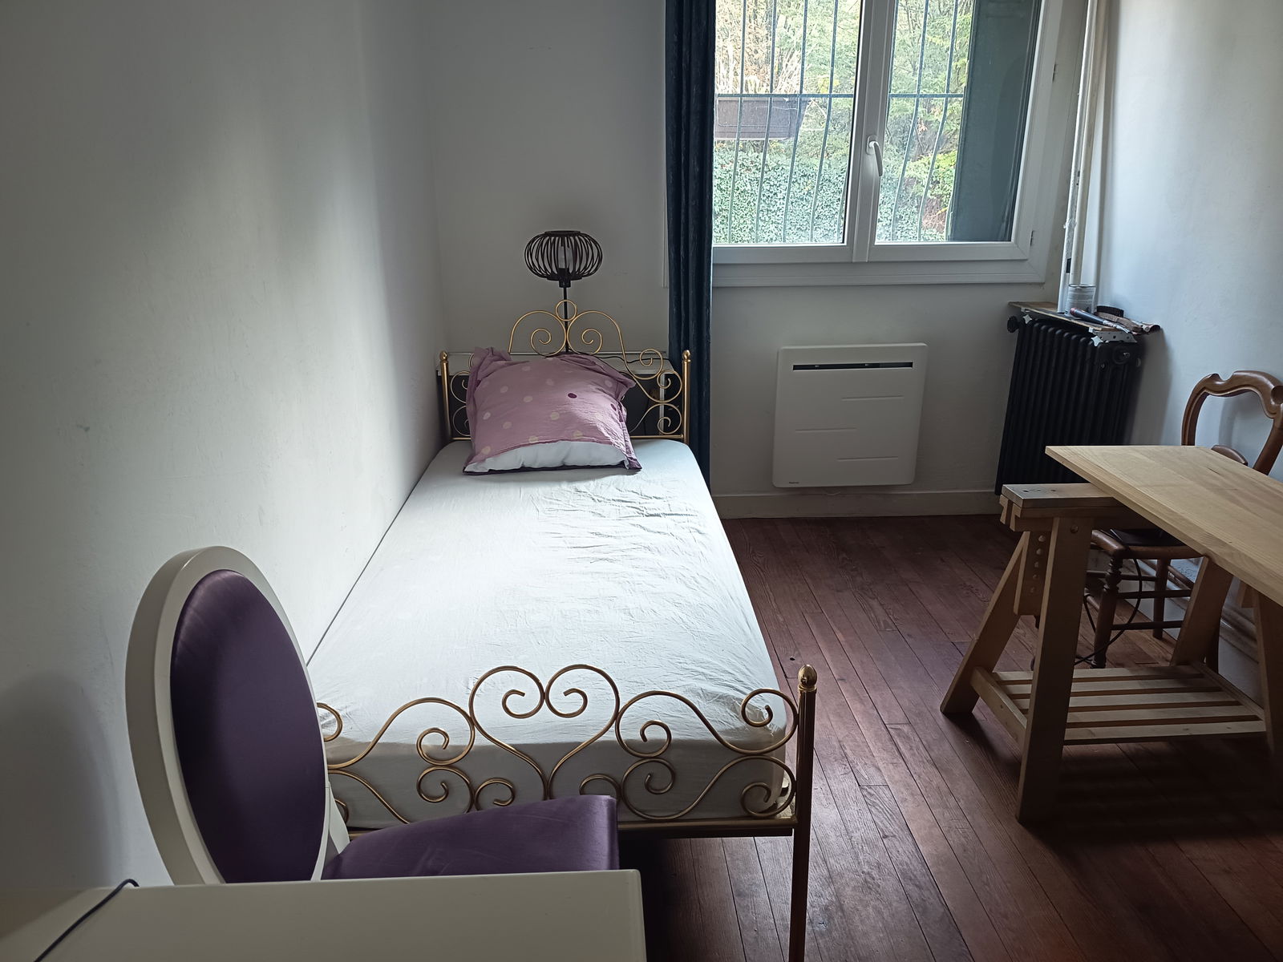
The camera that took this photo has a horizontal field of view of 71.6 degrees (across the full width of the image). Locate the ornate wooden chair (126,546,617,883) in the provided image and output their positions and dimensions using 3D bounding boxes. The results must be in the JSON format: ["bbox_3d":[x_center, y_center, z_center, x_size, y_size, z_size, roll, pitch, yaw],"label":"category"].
[{"bbox_3d":[-0.330,0.588,1.270,0.595,1.020,0.490,-2,20,-3],"label":"ornate wooden chair"}]

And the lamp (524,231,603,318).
[{"bbox_3d":[-0.291,-0.690,3.376,0.287,0.493,0.287,-1,20,-2],"label":"lamp"}]

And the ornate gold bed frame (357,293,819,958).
[{"bbox_3d":[-0.218,0.166,2.439,0.922,1.025,1.979,-2,20,-3],"label":"ornate gold bed frame"}]

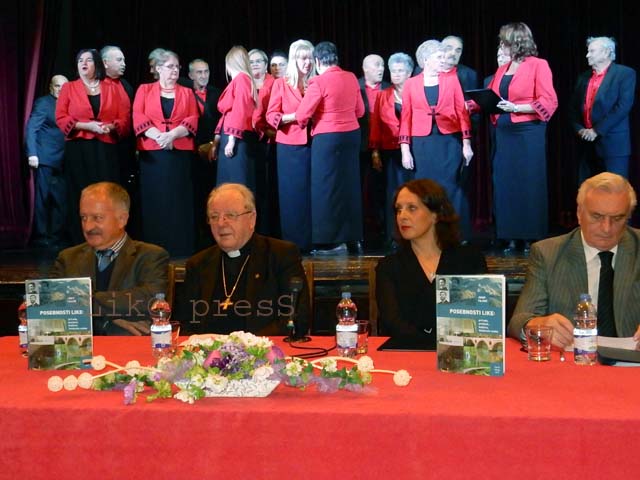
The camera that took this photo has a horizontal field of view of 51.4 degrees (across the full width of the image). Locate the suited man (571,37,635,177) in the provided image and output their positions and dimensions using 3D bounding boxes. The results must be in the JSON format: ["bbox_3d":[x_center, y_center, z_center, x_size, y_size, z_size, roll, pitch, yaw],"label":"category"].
[{"bbox_3d":[2.272,-0.773,5.417,0.360,1.726,0.530,-2,4,-34],"label":"suited man"}]

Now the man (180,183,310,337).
[{"bbox_3d":[-0.286,0.457,2.457,0.560,1.330,0.760,0,3,5],"label":"man"}]

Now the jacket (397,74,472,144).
[{"bbox_3d":[0.894,-1.035,5.200,0.550,0.540,0.300,-1,1,6],"label":"jacket"}]

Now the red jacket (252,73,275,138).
[{"bbox_3d":[-0.501,-1.123,5.600,0.500,0.550,0.300,-1,1,-6],"label":"red jacket"}]

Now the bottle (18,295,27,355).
[{"bbox_3d":[-1.001,0.295,2.289,0.067,0.213,0.067,0,3,0],"label":"bottle"}]

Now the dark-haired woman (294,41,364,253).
[{"bbox_3d":[0.121,-0.722,5.219,0.500,1.646,0.400,-2,3,-30],"label":"dark-haired woman"}]

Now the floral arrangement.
[{"bbox_3d":[-0.223,0.302,1.680,0.890,0.145,0.320,-1,1,2],"label":"floral arrangement"}]

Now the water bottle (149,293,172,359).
[{"bbox_3d":[-0.515,0.282,2.168,0.067,0.213,0.067,0,3,0],"label":"water bottle"}]

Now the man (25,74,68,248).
[{"bbox_3d":[-2.701,-0.811,6.667,0.450,1.673,0.500,2,4,32],"label":"man"}]

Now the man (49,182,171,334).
[{"bbox_3d":[-0.797,0.451,2.507,0.530,1.340,0.750,0,3,-6],"label":"man"}]

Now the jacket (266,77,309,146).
[{"bbox_3d":[-0.240,-1.018,5.234,0.460,0.560,0.320,-3,4,-43],"label":"jacket"}]

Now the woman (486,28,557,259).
[{"bbox_3d":[1.508,-0.771,4.980,0.500,1.710,0.420,0,2,38],"label":"woman"}]

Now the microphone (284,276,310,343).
[{"bbox_3d":[-0.085,0.256,2.467,0.105,0.240,0.140,-1,3,-12],"label":"microphone"}]

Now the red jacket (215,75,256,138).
[{"bbox_3d":[-0.689,-1.071,5.300,0.330,0.530,0.480,-1,1,-9],"label":"red jacket"}]

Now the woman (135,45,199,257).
[{"bbox_3d":[-1.226,-0.698,5.280,0.530,1.640,0.360,-1,1,-9],"label":"woman"}]

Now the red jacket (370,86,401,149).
[{"bbox_3d":[0.669,-1.022,5.600,0.500,0.530,0.300,-1,1,0],"label":"red jacket"}]

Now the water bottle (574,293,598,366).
[{"bbox_3d":[0.749,0.251,1.870,0.066,0.203,0.066,-1,1,0],"label":"water bottle"}]

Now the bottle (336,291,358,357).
[{"bbox_3d":[0.084,0.260,2.040,0.066,0.203,0.066,-1,1,0],"label":"bottle"}]

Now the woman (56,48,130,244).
[{"bbox_3d":[-1.846,-0.733,5.469,0.580,1.642,0.370,-1,3,-19],"label":"woman"}]

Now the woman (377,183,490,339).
[{"bbox_3d":[0.400,0.436,2.380,0.480,1.300,0.650,-1,1,7],"label":"woman"}]

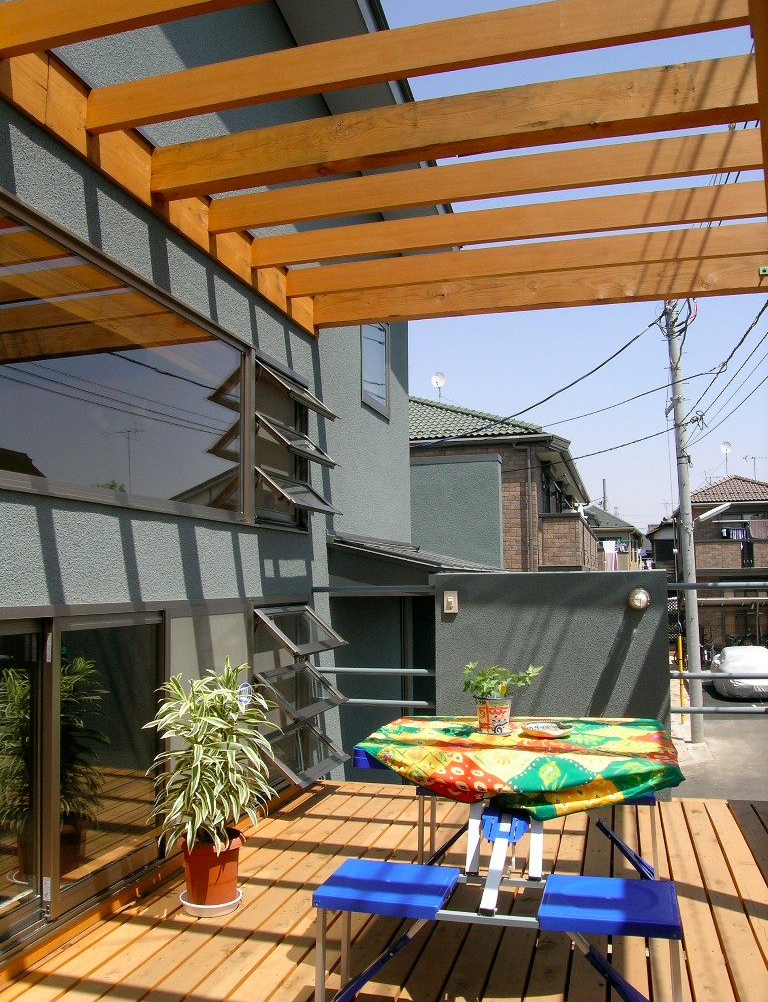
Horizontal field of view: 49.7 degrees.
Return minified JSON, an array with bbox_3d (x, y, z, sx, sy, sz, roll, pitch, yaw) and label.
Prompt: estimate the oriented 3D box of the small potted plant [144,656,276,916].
[{"bbox_3d":[-0.630,1.020,3.037,0.469,0.873,0.432,0,-6,-12],"label":"small potted plant"}]

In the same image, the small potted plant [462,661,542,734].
[{"bbox_3d":[0.374,0.624,2.641,0.249,0.210,0.190,-2,-6,7],"label":"small potted plant"}]

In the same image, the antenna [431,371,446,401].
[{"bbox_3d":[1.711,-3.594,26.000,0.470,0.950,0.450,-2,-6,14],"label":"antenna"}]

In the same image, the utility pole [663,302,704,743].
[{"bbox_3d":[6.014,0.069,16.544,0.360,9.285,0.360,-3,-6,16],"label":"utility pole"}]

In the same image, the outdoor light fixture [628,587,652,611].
[{"bbox_3d":[1.342,0.516,4.359,0.120,0.120,0.125,-3,-6,16],"label":"outdoor light fixture"}]

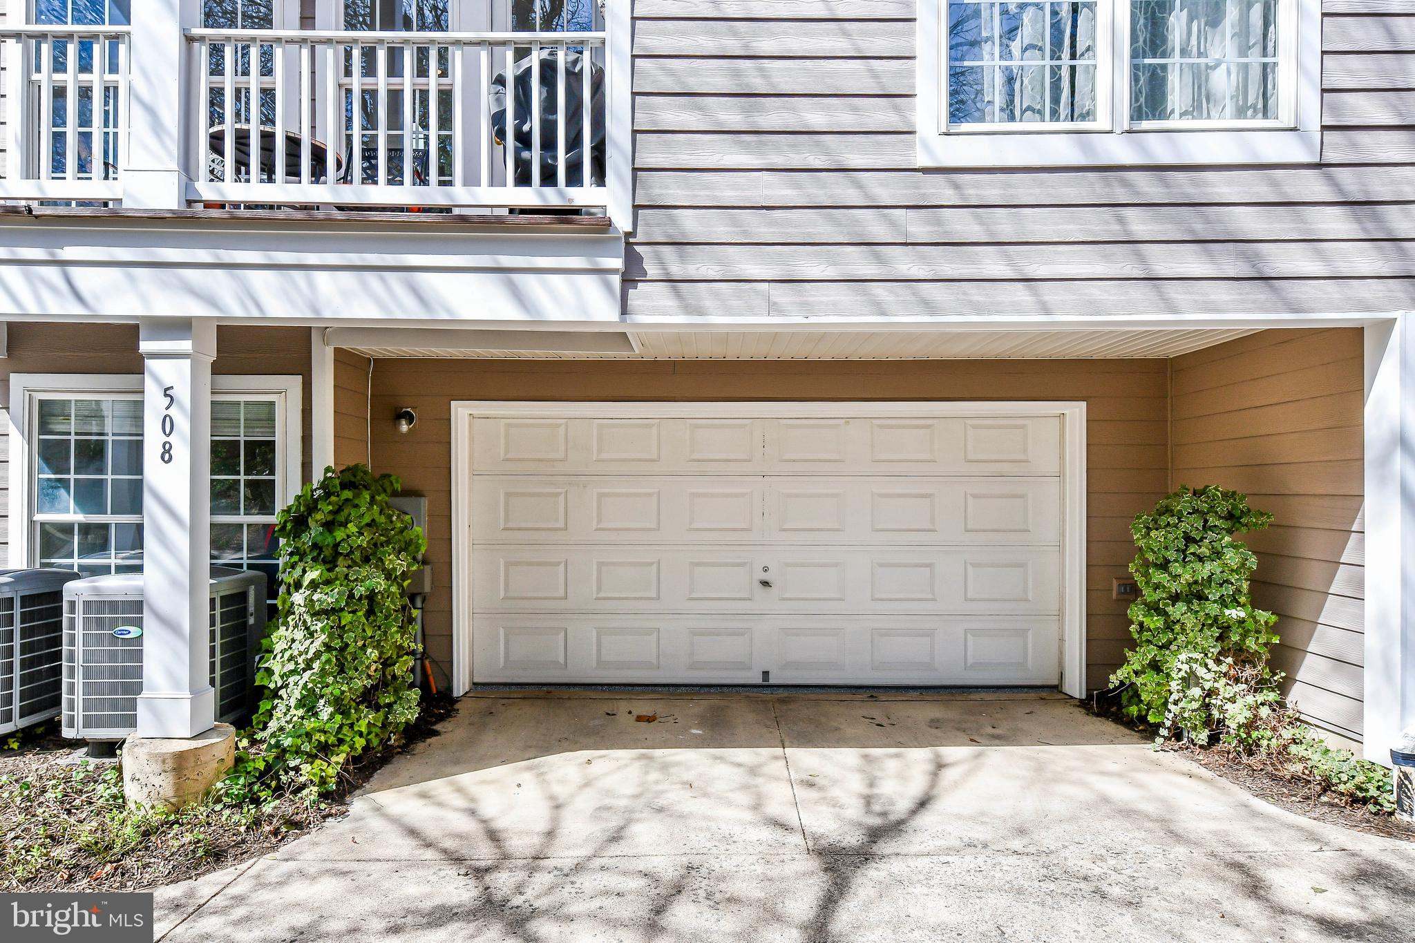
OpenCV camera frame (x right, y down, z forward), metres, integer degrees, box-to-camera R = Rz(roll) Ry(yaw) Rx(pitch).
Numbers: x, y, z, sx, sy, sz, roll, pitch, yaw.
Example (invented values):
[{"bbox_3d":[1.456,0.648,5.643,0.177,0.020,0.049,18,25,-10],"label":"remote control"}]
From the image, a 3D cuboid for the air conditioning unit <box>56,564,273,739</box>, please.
[{"bbox_3d":[-3.080,1.000,4.800,0.770,0.880,0.770,0,0,2],"label":"air conditioning unit"}]

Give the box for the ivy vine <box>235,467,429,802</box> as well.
[{"bbox_3d":[-2.240,0.790,4.960,0.980,1.670,0.950,0,0,0],"label":"ivy vine"}]

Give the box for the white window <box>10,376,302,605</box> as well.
[{"bbox_3d":[-3.760,0.310,5.660,2.000,1.920,0.130,0,0,0],"label":"white window"}]

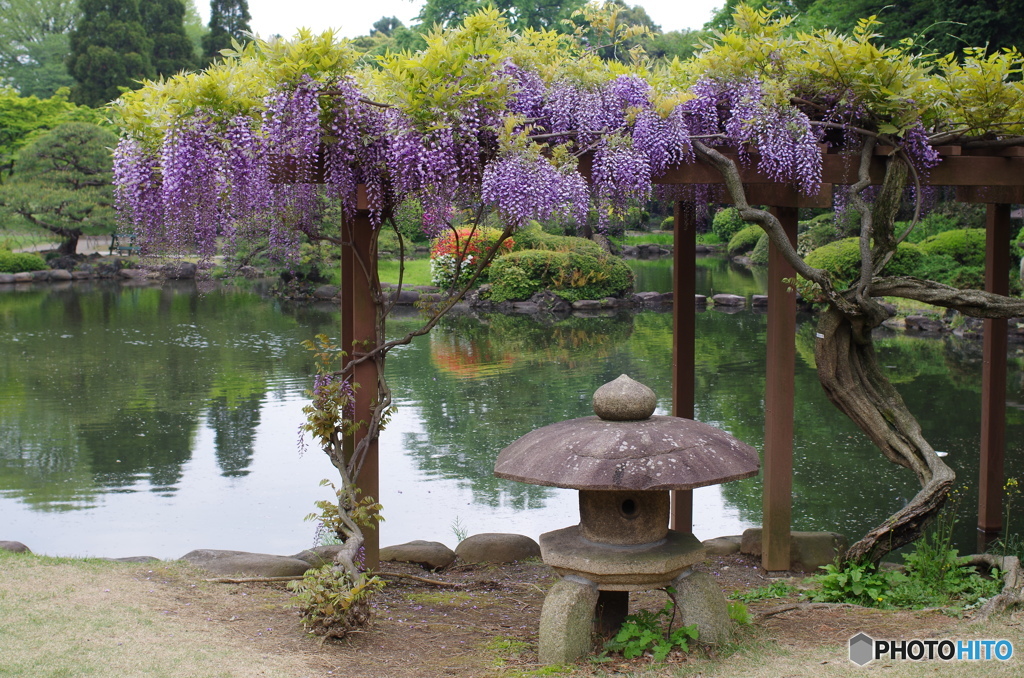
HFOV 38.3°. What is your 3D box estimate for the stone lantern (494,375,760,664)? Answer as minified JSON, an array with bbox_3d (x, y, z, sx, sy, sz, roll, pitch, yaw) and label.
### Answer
[{"bbox_3d":[0.456,0.683,5.863,1.048,1.083,1.048,0,5,-2],"label":"stone lantern"}]

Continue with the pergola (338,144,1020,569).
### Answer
[{"bbox_3d":[1.166,0.048,8.030,4.399,2.155,2.541,0,5,-7],"label":"pergola"}]

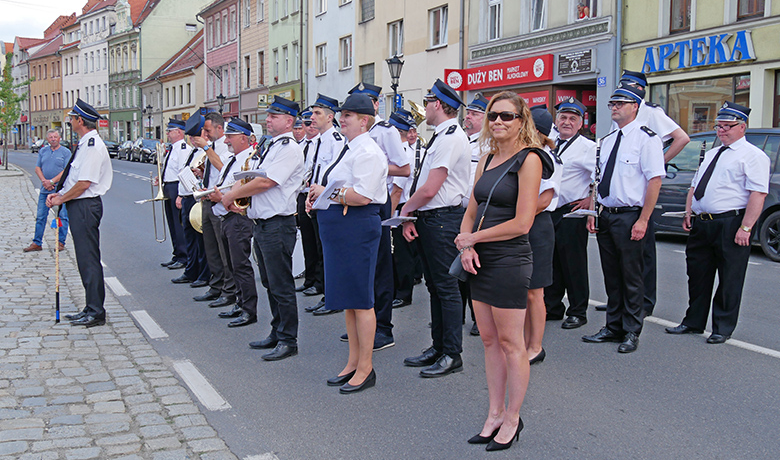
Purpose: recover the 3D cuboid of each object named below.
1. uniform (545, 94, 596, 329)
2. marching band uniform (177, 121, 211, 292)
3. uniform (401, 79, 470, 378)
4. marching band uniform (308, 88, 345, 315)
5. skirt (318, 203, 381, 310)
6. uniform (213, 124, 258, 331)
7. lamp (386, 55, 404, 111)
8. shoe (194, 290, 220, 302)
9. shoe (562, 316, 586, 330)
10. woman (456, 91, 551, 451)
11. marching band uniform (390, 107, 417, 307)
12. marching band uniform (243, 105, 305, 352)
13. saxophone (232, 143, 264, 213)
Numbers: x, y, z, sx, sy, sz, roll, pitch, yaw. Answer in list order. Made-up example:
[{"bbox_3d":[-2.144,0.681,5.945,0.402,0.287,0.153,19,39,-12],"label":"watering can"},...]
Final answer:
[{"bbox_3d":[1.436,-0.148,6.931,0.560,1.800,0.400,5,7,40],"label":"uniform"},{"bbox_3d":[-2.047,-0.310,8.941,0.430,1.770,0.520,-2,6,-29],"label":"marching band uniform"},{"bbox_3d":[0.301,-0.022,5.540,0.390,1.881,0.500,-2,5,-23],"label":"uniform"},{"bbox_3d":[-0.528,-0.225,7.462,0.430,1.900,0.530,-2,6,-29],"label":"marching band uniform"},{"bbox_3d":[-0.245,0.167,5.245,0.350,0.647,0.420,-3,6,-30],"label":"skirt"},{"bbox_3d":[-1.306,-0.097,7.262,0.380,1.700,0.500,-2,6,-26],"label":"uniform"},{"bbox_3d":[0.141,-3.133,25.179,0.500,4.050,0.500,-2,6,-24],"label":"lamp"},{"bbox_3d":[-1.747,0.627,8.200,0.290,0.110,0.110,-2,6,-25],"label":"shoe"},{"bbox_3d":[1.514,0.735,6.997,0.105,0.110,0.285,5,7,43],"label":"shoe"},{"bbox_3d":[0.528,0.192,4.155,0.360,1.700,0.460,-5,7,-44],"label":"woman"},{"bbox_3d":[0.062,-0.200,7.885,0.420,1.784,0.520,-2,6,-29],"label":"marching band uniform"},{"bbox_3d":[-0.818,-0.038,6.162,0.400,1.810,0.510,-1,5,-22],"label":"marching band uniform"},{"bbox_3d":[-0.966,-0.355,5.849,0.280,0.550,0.170,-4,7,-40],"label":"saxophone"}]

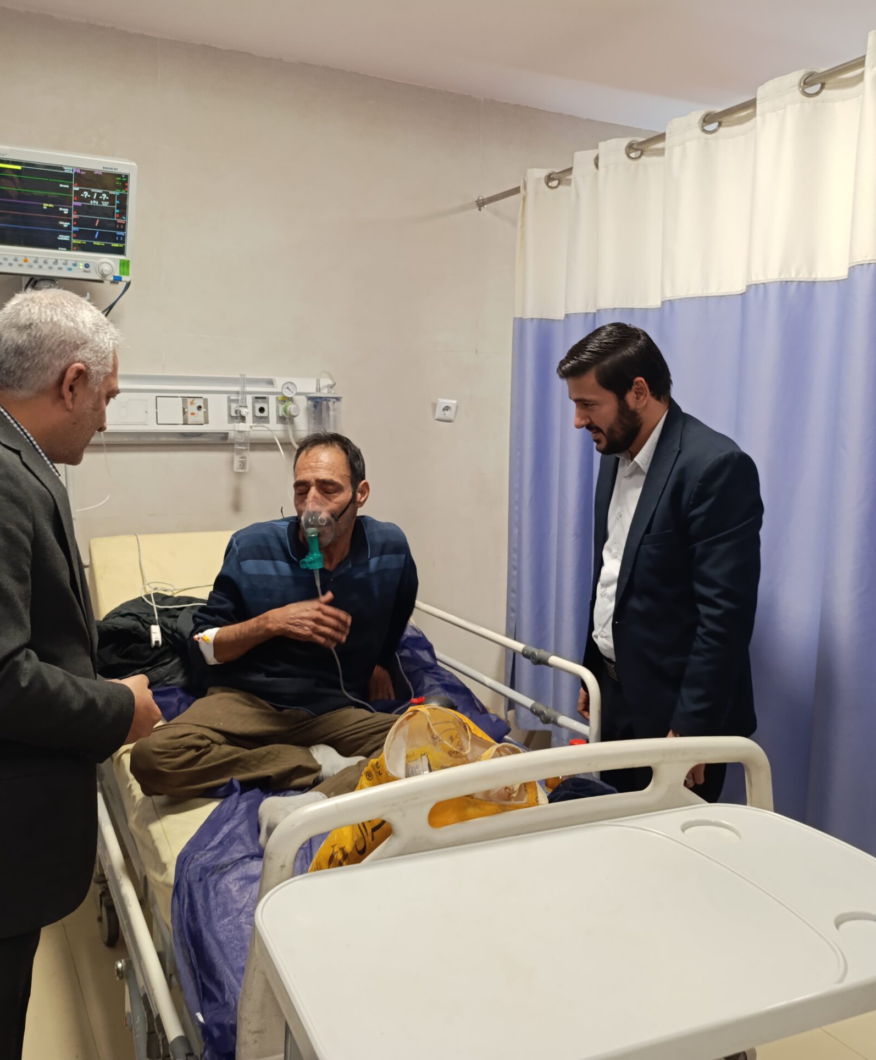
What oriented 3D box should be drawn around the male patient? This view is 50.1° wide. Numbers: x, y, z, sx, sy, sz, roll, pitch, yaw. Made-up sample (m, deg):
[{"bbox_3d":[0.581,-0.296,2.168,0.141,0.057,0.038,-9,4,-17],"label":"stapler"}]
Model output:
[{"bbox_3d":[-0.358,0.167,2.040,0.640,0.770,0.700,-1,7,-12],"label":"male patient"}]

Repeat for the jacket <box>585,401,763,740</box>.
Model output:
[{"bbox_3d":[0.539,0.079,2.130,0.360,0.740,0.510,-3,8,-25],"label":"jacket"}]

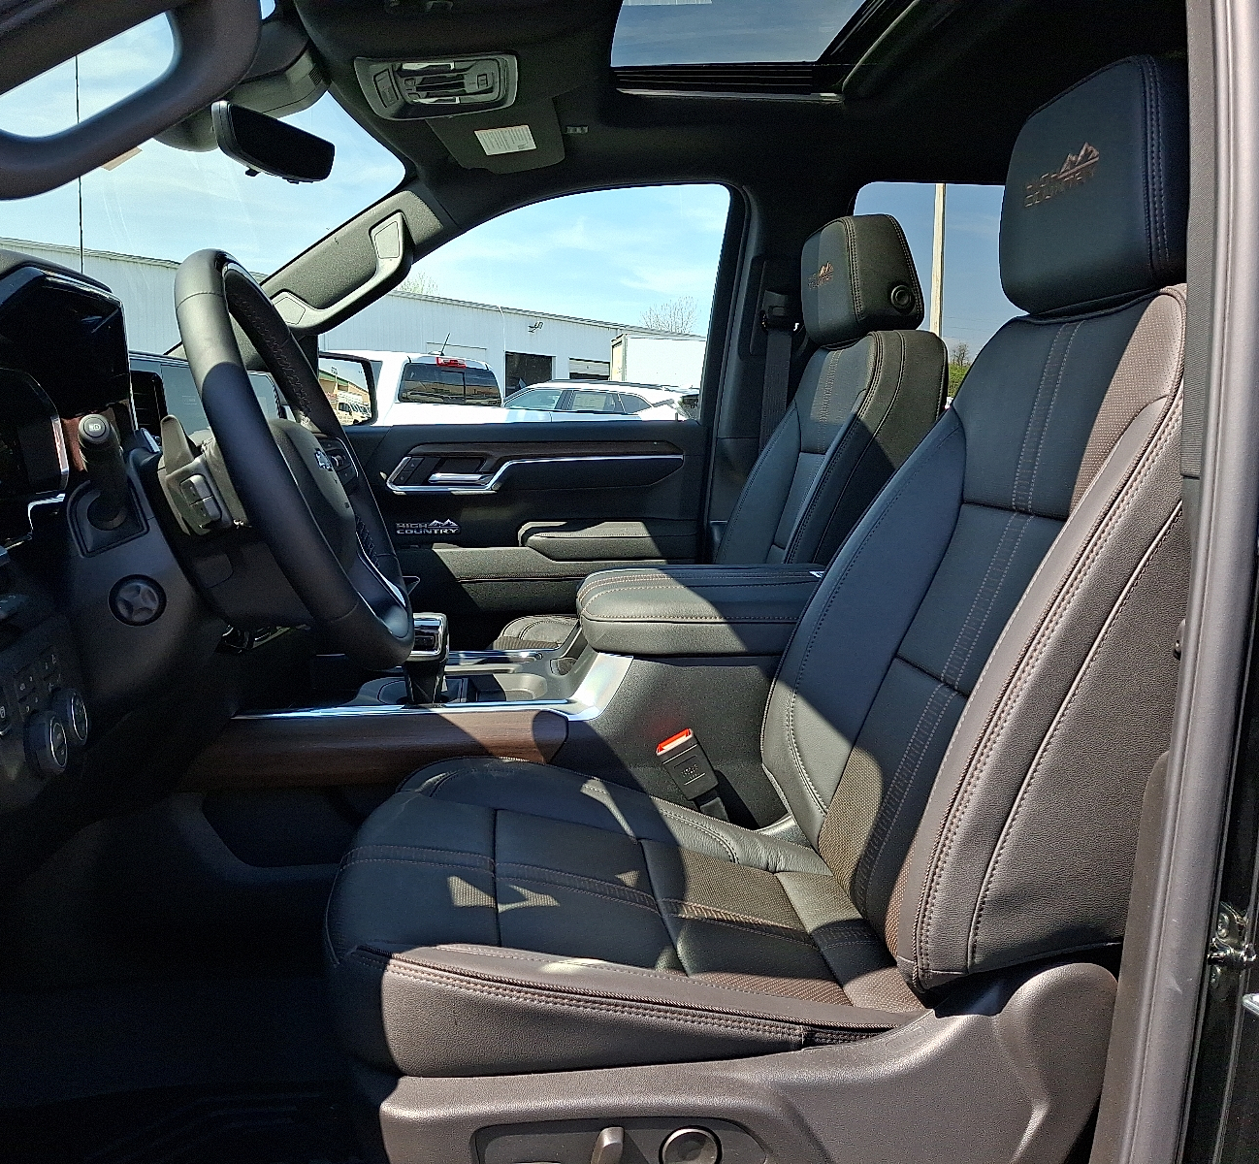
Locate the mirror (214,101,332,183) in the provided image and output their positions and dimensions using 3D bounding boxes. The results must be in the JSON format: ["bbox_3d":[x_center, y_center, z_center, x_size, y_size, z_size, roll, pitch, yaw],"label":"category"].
[{"bbox_3d":[-0.397,-0.501,1.279,0.038,0.062,0.235,2,10,13],"label":"mirror"}]

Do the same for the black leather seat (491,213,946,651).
[{"bbox_3d":[0.099,-0.091,1.859,0.770,0.980,0.540,-2,10,-7],"label":"black leather seat"}]

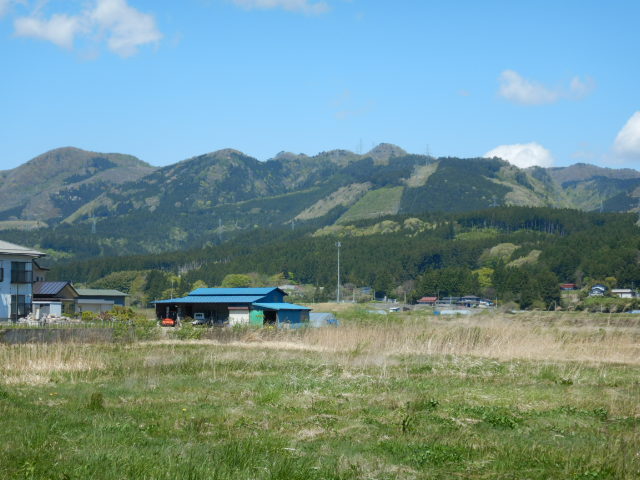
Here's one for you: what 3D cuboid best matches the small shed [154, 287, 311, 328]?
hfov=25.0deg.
[{"bbox_3d":[-10.903,8.271,177.000,18.431,4.929,7.309,-2,-3,30],"label":"small shed"}]

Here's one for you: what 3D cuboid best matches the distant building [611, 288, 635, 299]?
[{"bbox_3d":[147.179,26.211,700.000,9.315,4.657,6.488,-2,-3,27],"label":"distant building"}]

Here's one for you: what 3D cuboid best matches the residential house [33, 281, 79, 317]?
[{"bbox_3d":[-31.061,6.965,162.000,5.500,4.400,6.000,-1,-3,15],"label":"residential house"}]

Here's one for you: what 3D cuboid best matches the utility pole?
[{"bbox_3d":[9.053,14.853,680.000,2.400,29.235,2.400,0,-3,0],"label":"utility pole"}]

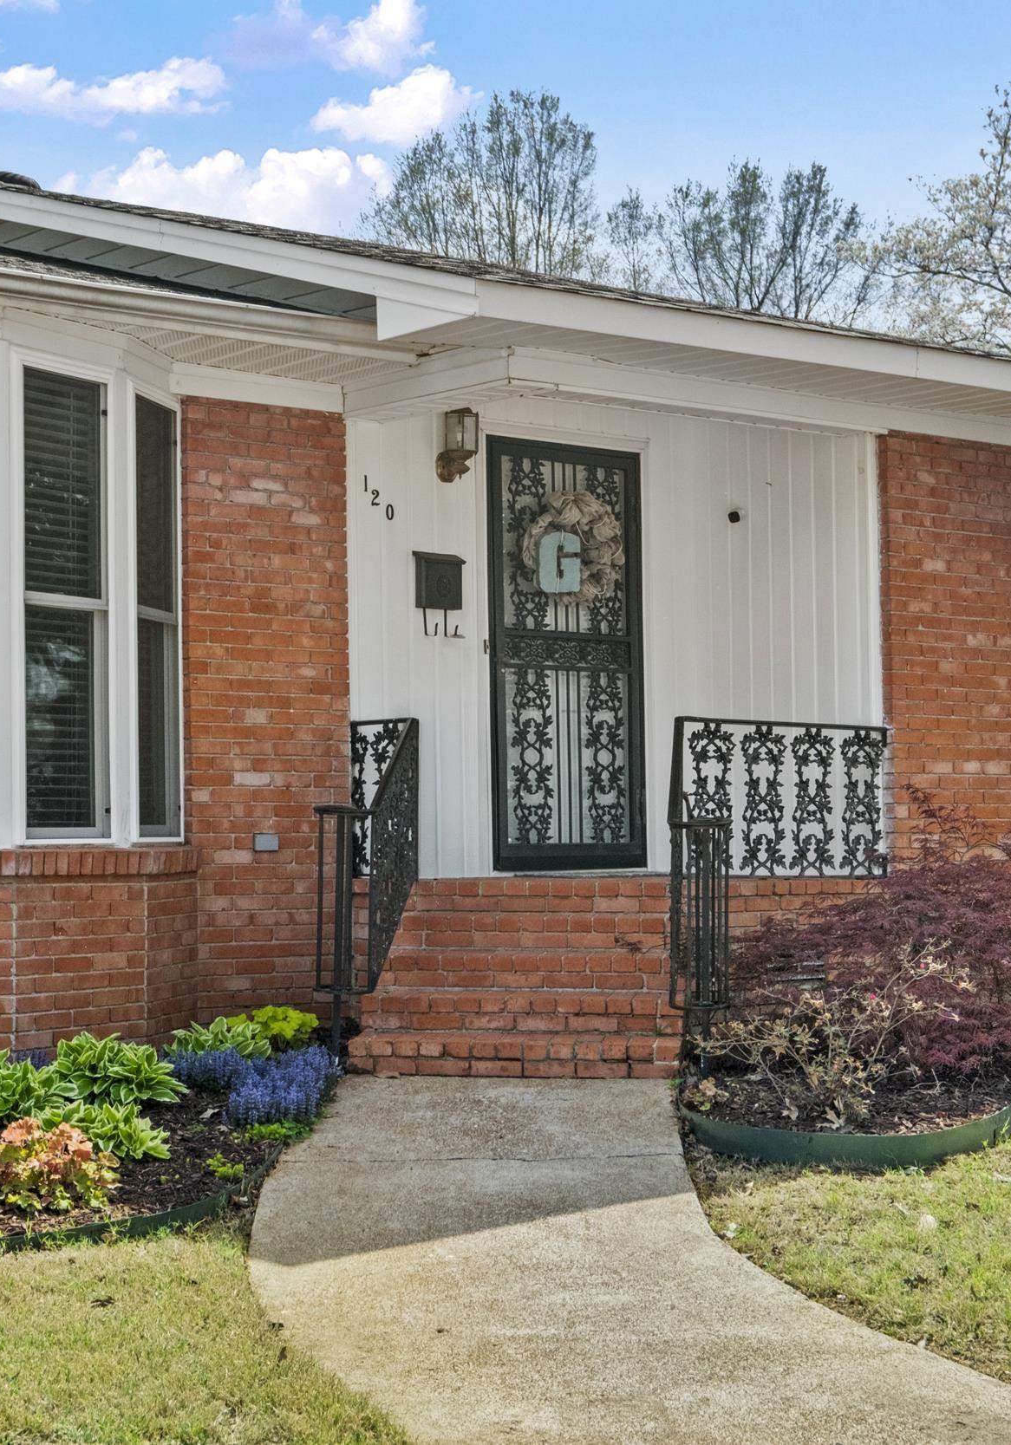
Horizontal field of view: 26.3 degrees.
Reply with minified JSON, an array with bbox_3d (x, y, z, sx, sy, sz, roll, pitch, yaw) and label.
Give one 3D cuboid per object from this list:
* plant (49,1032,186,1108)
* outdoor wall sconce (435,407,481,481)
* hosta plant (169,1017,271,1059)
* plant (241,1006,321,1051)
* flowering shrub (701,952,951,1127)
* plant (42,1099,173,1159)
[{"bbox_3d":[-1.300,1.163,7.250,0.460,0.240,0.430,0,-2,-10],"label":"plant"},{"bbox_3d":[-0.220,-1.264,9.840,0.150,0.340,0.210,1,-3,-34],"label":"outdoor wall sconce"},{"bbox_3d":[-1.135,1.250,8.600,0.410,0.200,0.360,0,-2,0],"label":"hosta plant"},{"bbox_3d":[-0.925,1.262,8.900,0.330,0.190,0.300,0,-2,0],"label":"plant"},{"bbox_3d":[1.100,1.072,7.450,0.830,0.580,0.680,0,-2,0],"label":"flowering shrub"},{"bbox_3d":[-1.173,1.192,6.350,0.390,0.180,0.360,0,-2,-10],"label":"plant"}]

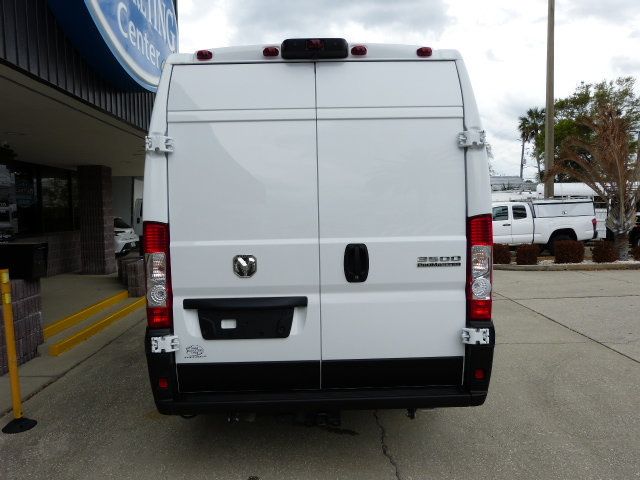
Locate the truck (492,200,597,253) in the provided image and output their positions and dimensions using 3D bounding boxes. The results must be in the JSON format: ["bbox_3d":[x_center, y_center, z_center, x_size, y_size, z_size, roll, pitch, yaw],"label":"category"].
[{"bbox_3d":[5.712,-0.413,14.531,5.290,1.760,1.840,-2,4,-7],"label":"truck"}]

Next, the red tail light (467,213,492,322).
[{"bbox_3d":[0.917,0.160,2.673,0.178,0.619,0.140,-1,4,-1],"label":"red tail light"}]

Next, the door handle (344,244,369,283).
[{"bbox_3d":[0.209,0.133,2.607,0.141,0.221,0.050,-1,4,-1],"label":"door handle"}]

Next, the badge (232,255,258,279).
[{"bbox_3d":[-0.421,0.150,2.605,0.132,0.132,0.020,-1,4,-1],"label":"badge"}]

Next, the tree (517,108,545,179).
[{"bbox_3d":[23.549,-8.510,51.858,3.150,12.286,3.000,-1,4,-1],"label":"tree"}]

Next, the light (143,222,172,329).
[{"bbox_3d":[-0.919,0.201,2.642,0.169,0.607,0.140,-1,4,-1],"label":"light"}]

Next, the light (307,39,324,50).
[{"bbox_3d":[-0.025,-1.102,2.603,0.100,0.057,0.040,-1,4,-1],"label":"light"}]

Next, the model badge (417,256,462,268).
[{"bbox_3d":[0.679,0.126,2.623,0.252,0.065,0.015,-1,4,-1],"label":"model badge"}]

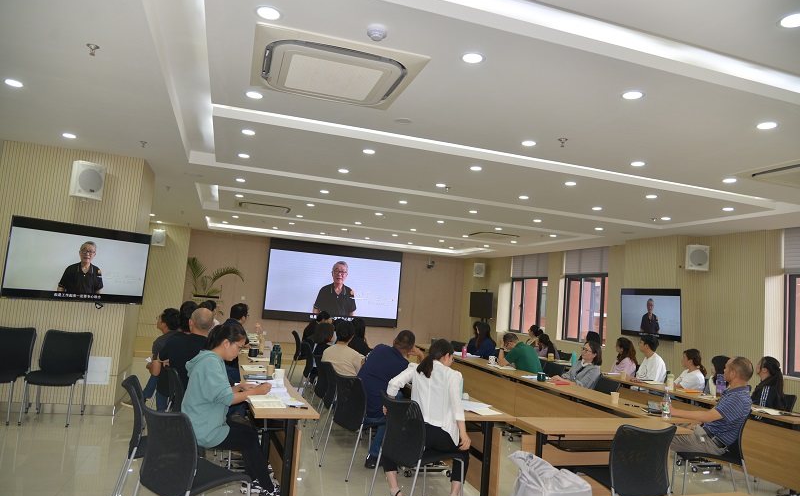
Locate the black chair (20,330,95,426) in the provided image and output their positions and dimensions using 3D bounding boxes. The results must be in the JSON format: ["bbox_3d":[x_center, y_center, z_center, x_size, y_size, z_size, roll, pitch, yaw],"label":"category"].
[{"bbox_3d":[-3.620,1.366,5.634,0.470,0.870,0.560,6,-5,-13],"label":"black chair"}]

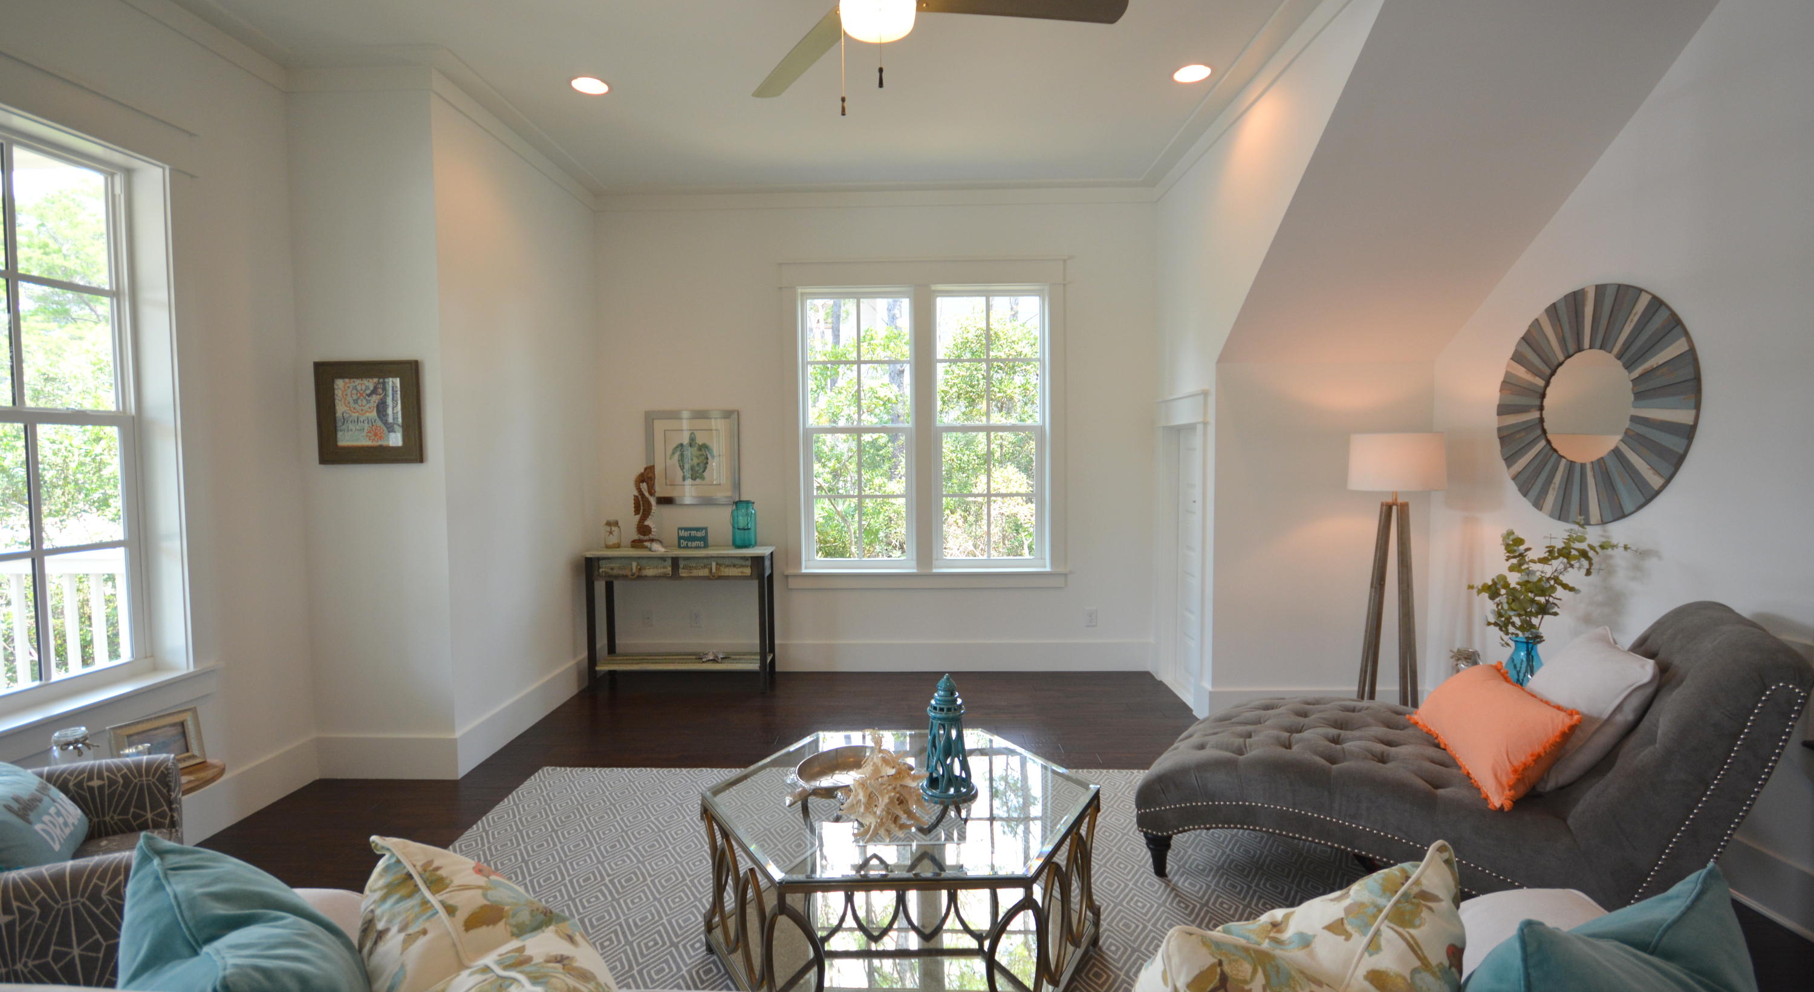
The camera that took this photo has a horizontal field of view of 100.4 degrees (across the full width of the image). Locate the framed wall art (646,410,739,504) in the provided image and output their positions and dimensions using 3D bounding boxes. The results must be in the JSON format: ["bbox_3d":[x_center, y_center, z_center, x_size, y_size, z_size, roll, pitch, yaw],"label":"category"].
[{"bbox_3d":[-1.351,-0.240,4.753,0.582,0.591,0.030,0,4,1],"label":"framed wall art"}]

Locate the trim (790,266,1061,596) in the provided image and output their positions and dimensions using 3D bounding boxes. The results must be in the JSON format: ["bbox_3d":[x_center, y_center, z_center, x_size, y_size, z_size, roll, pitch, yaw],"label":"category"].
[{"bbox_3d":[0.115,-0.424,4.726,1.802,2.048,0.110,0,4,1],"label":"trim"}]

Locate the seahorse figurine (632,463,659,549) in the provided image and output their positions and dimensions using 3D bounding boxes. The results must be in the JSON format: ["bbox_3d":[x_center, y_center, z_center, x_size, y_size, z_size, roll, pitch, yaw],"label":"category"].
[{"bbox_3d":[-1.573,0.069,4.569,0.177,0.507,0.100,0,4,1],"label":"seahorse figurine"}]

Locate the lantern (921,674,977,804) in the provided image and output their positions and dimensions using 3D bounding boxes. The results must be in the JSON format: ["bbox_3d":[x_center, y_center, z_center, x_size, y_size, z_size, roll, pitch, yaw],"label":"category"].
[{"bbox_3d":[0.111,0.623,1.985,0.152,0.314,0.152,0,3,1],"label":"lantern"}]

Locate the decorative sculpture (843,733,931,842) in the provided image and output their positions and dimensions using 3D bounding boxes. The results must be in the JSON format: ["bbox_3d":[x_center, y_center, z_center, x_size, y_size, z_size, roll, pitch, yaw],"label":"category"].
[{"bbox_3d":[-0.054,0.731,1.977,0.234,0.216,0.229,0,4,1],"label":"decorative sculpture"}]

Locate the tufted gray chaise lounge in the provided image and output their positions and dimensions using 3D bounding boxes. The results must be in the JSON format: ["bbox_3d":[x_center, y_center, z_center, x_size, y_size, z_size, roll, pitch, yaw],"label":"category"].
[{"bbox_3d":[1.603,0.796,2.423,1.573,0.937,0.672,1,4,26],"label":"tufted gray chaise lounge"}]

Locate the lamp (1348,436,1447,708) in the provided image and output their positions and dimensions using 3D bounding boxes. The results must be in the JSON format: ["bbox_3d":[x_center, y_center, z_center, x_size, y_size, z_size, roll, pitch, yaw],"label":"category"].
[{"bbox_3d":[2.197,0.454,3.421,0.443,1.480,0.443,0,4,1],"label":"lamp"}]

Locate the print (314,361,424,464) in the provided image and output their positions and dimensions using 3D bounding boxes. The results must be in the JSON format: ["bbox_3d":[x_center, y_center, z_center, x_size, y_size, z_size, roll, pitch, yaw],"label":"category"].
[{"bbox_3d":[-2.165,-0.336,3.060,0.428,0.414,0.030,0,3,1],"label":"print"}]

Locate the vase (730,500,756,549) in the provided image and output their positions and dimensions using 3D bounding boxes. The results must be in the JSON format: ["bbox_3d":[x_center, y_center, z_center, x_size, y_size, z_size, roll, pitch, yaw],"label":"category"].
[{"bbox_3d":[-0.960,0.175,4.492,0.146,0.277,0.146,0,3,1],"label":"vase"}]

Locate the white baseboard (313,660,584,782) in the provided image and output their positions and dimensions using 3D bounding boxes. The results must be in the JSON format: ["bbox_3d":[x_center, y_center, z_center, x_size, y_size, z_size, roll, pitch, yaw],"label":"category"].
[{"bbox_3d":[-2.137,1.051,3.872,0.605,0.189,1.510,0,3,1],"label":"white baseboard"}]

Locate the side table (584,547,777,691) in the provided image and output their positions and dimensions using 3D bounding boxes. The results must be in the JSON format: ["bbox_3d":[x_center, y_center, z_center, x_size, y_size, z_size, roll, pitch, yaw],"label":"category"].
[{"bbox_3d":[-1.326,0.733,4.547,1.060,0.824,0.410,0,4,1],"label":"side table"}]

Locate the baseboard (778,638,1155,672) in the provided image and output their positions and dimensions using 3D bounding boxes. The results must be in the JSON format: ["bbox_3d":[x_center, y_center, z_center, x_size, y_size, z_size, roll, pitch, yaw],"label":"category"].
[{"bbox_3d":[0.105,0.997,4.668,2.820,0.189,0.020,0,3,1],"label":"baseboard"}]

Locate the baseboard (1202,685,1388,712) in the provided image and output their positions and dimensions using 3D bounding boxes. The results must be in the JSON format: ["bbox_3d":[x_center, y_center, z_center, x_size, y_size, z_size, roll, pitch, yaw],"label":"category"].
[{"bbox_3d":[2.003,1.036,3.697,1.044,0.189,0.020,0,3,1],"label":"baseboard"}]

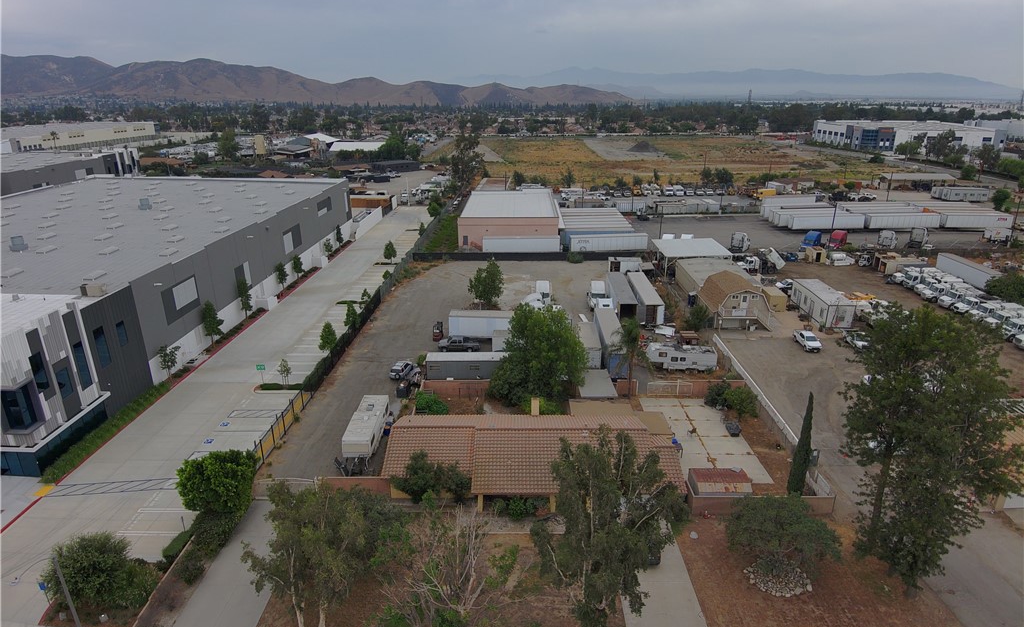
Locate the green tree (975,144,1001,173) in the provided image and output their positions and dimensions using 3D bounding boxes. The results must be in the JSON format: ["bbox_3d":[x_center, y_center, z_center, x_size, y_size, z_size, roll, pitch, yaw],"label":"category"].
[{"bbox_3d":[199.950,-65.651,260.685,9.200,10.600,8.700,0,20,0],"label":"green tree"}]

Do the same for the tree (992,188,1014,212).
[{"bbox_3d":[135.061,-31.230,171.025,4.700,5.900,4.500,0,20,0],"label":"tree"}]

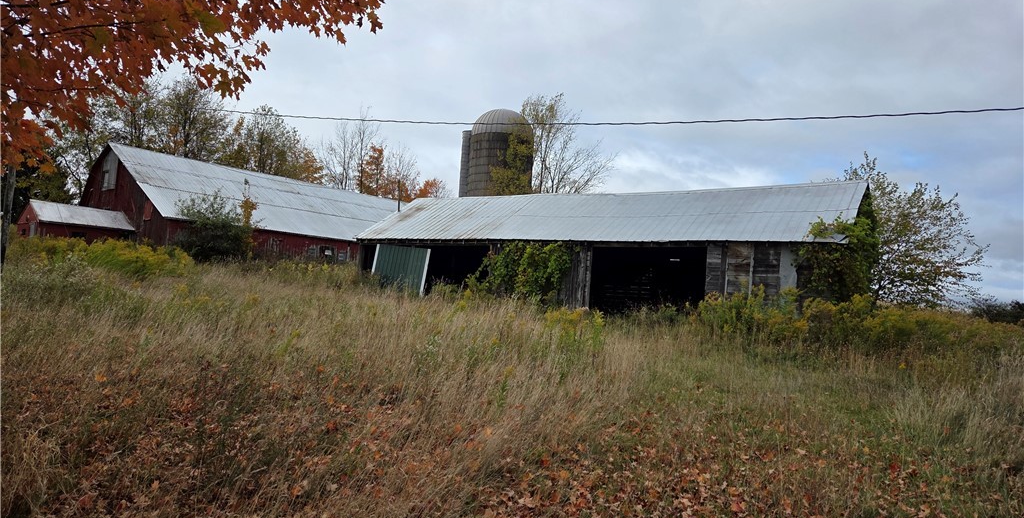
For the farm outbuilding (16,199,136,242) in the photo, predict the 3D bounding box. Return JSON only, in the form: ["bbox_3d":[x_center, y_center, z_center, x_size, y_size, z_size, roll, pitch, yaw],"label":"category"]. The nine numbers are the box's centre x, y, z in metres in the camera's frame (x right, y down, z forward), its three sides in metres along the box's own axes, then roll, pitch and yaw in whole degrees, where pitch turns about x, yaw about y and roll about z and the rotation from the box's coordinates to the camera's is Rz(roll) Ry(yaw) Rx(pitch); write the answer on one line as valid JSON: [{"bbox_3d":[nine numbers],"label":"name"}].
[{"bbox_3d":[-22.779,-1.188,35.670,2.600,3.200,4.700,2,-3,33],"label":"farm outbuilding"}]

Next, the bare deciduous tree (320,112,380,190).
[{"bbox_3d":[-17.292,-6.480,70.899,6.600,17.750,6.400,3,-3,0],"label":"bare deciduous tree"}]

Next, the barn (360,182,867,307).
[{"bbox_3d":[3.386,-0.295,27.848,19.860,4.980,7.430,1,-3,35],"label":"barn"}]

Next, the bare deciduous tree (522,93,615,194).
[{"bbox_3d":[4.384,-5.074,55.919,7.500,16.850,7.000,3,-3,0],"label":"bare deciduous tree"}]

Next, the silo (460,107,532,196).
[{"bbox_3d":[-1.516,-5.576,66.141,6.600,17.900,6.200,3,-3,0],"label":"silo"}]

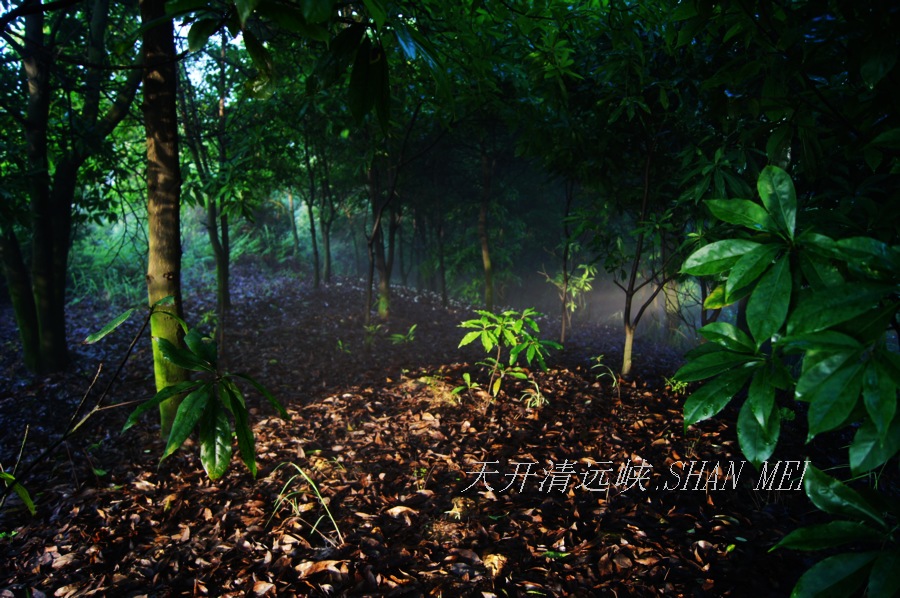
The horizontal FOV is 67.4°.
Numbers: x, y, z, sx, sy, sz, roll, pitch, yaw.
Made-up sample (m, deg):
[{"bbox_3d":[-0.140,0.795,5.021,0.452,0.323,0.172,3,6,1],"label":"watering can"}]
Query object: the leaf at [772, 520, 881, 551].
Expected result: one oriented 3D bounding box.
[{"bbox_3d":[0.646,0.403,1.150,0.180,0.055,0.070,1,5,6],"label":"leaf"}]

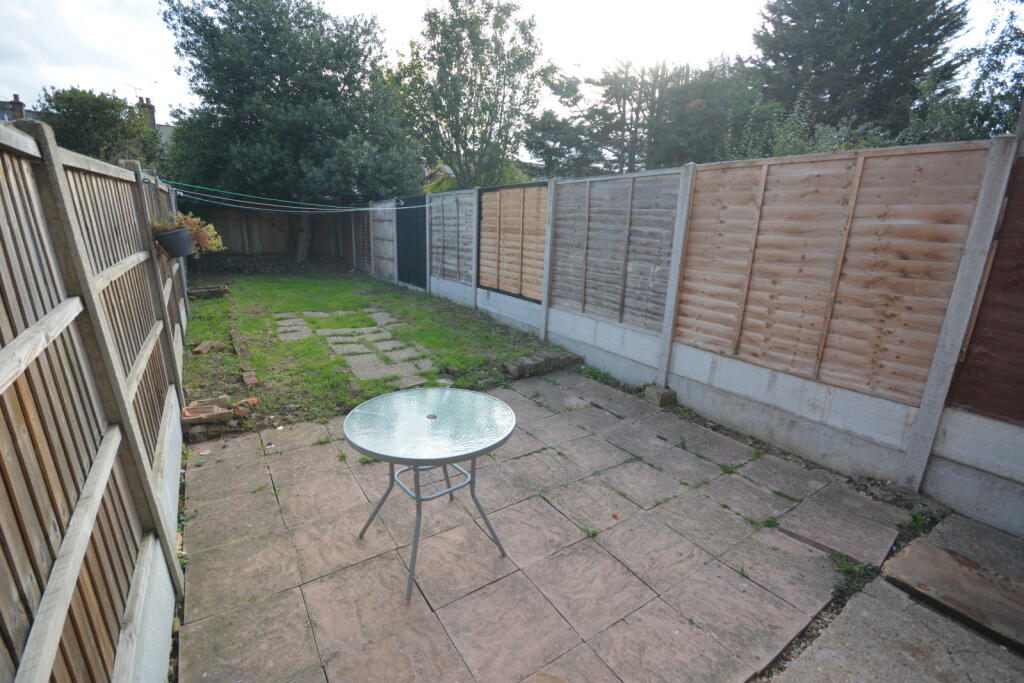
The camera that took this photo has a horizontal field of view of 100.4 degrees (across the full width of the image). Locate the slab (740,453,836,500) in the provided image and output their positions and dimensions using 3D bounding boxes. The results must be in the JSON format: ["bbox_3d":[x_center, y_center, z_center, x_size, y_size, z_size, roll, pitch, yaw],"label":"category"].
[{"bbox_3d":[1.873,0.940,2.940,0.435,0.040,0.445,-7,16,-33],"label":"slab"}]

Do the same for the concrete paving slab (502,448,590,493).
[{"bbox_3d":[0.226,0.892,2.933,0.445,0.040,0.445,-7,16,-33],"label":"concrete paving slab"}]

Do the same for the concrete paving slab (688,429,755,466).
[{"bbox_3d":[1.592,0.856,3.310,0.450,0.050,0.450,-7,16,-33],"label":"concrete paving slab"}]

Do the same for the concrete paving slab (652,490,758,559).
[{"bbox_3d":[1.127,1.067,2.518,0.450,0.040,0.450,-6,16,-35],"label":"concrete paving slab"}]

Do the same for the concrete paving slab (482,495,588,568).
[{"bbox_3d":[0.102,1.036,2.331,0.445,0.040,0.445,-7,16,-33],"label":"concrete paving slab"}]

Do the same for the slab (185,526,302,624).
[{"bbox_3d":[-1.247,1.074,1.970,0.424,0.050,0.450,-7,16,-33],"label":"slab"}]

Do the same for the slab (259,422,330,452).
[{"bbox_3d":[-1.650,0.759,3.308,0.450,0.040,0.420,-7,16,-34],"label":"slab"}]

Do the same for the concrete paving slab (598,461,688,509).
[{"bbox_3d":[0.870,0.963,2.884,0.450,0.040,0.450,-6,16,-35],"label":"concrete paving slab"}]

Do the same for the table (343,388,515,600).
[{"bbox_3d":[-0.387,0.696,2.084,0.790,0.700,0.790,3,14,-1],"label":"table"}]

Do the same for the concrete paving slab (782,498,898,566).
[{"bbox_3d":[1.872,1.081,2.449,0.420,0.040,0.455,-11,19,-44],"label":"concrete paving slab"}]

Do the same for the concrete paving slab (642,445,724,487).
[{"bbox_3d":[1.222,0.894,3.047,0.445,0.040,0.445,-7,16,-33],"label":"concrete paving slab"}]

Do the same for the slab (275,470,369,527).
[{"bbox_3d":[-1.136,0.940,2.570,0.445,0.040,0.445,-7,16,-33],"label":"slab"}]

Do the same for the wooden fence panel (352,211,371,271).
[{"bbox_3d":[-4.535,-3.108,13.045,0.050,1.851,1.830,-7,16,-33],"label":"wooden fence panel"}]

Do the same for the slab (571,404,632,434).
[{"bbox_3d":[0.752,0.723,3.870,0.450,0.040,0.450,-7,16,-34],"label":"slab"}]

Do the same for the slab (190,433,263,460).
[{"bbox_3d":[-2.037,0.795,3.051,0.440,0.050,0.420,-7,16,-33],"label":"slab"}]

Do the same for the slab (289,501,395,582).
[{"bbox_3d":[-0.878,1.023,2.180,0.450,0.040,0.450,-6,16,-35],"label":"slab"}]

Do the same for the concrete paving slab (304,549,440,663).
[{"bbox_3d":[-0.646,1.143,1.870,0.450,0.040,0.450,-7,16,-34],"label":"concrete paving slab"}]

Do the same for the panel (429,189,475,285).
[{"bbox_3d":[-1.099,-1.897,7.763,0.050,1.549,1.820,-7,16,-33],"label":"panel"}]

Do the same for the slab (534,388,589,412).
[{"bbox_3d":[0.484,0.609,4.258,0.450,0.040,0.450,-6,16,-35],"label":"slab"}]

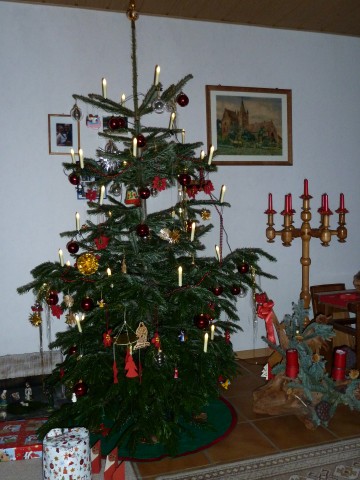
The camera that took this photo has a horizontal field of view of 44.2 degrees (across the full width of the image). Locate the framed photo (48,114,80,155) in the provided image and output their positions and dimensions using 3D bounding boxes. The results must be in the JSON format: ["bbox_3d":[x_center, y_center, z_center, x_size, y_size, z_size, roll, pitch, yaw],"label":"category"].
[{"bbox_3d":[-0.761,-0.695,2.940,0.202,0.266,0.018,-3,2,-17],"label":"framed photo"}]

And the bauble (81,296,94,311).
[{"bbox_3d":[-0.455,0.316,2.180,0.061,0.064,0.061,-2,4,-12],"label":"bauble"}]

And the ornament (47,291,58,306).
[{"bbox_3d":[-0.651,0.303,2.270,0.061,0.064,0.061,-3,4,-16],"label":"ornament"}]

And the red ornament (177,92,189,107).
[{"bbox_3d":[0.015,-0.703,2.230,0.061,0.065,0.061,-2,3,1],"label":"red ornament"}]

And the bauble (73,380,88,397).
[{"bbox_3d":[-0.468,0.709,2.100,0.060,0.066,0.060,-2,3,-15],"label":"bauble"}]

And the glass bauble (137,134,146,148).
[{"bbox_3d":[-0.194,-0.483,2.160,0.061,0.065,0.061,-2,3,-5],"label":"glass bauble"}]

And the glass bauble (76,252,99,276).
[{"bbox_3d":[-0.434,0.111,2.080,0.102,0.103,0.100,-2,3,-12],"label":"glass bauble"}]

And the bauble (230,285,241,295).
[{"bbox_3d":[0.338,0.301,2.700,0.060,0.064,0.060,-1,3,7],"label":"bauble"}]

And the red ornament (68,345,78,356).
[{"bbox_3d":[-0.586,0.614,2.450,0.060,0.066,0.060,-2,3,-15],"label":"red ornament"}]

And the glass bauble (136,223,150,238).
[{"bbox_3d":[-0.178,-0.048,2.130,0.061,0.065,0.061,-2,3,-5],"label":"glass bauble"}]

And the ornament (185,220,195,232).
[{"bbox_3d":[0.056,-0.071,2.400,0.060,0.064,0.060,-2,3,1],"label":"ornament"}]

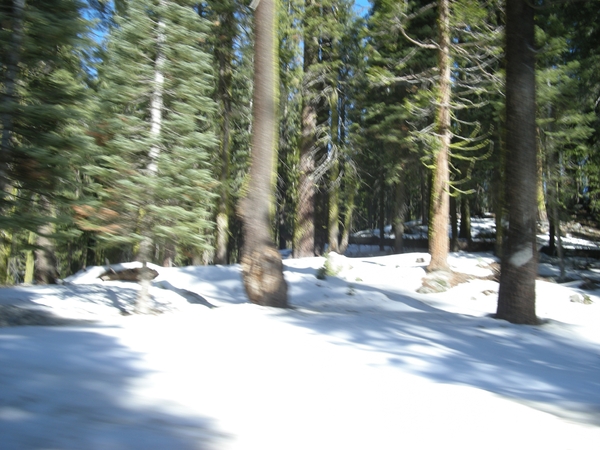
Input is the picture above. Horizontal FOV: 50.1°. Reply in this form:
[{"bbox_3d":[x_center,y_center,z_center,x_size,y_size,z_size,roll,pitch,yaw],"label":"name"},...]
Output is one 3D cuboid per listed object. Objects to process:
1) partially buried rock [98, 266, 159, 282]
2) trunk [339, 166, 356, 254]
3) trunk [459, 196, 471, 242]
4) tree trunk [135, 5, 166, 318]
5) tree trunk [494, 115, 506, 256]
[{"bbox_3d":[-3.878,1.119,14.500,1.360,0.380,0.650,1,-1,0],"label":"partially buried rock"},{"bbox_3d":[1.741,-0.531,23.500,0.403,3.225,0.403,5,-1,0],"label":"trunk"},{"bbox_3d":[7.182,-0.240,28.000,0.458,2.008,0.458,1,-1,0],"label":"trunk"},{"bbox_3d":[-2.634,-1.137,11.300,0.264,5.357,0.264,3,-1,0],"label":"tree trunk"},{"bbox_3d":[6.566,-1.195,21.000,0.328,4.584,0.328,1,-1,0],"label":"tree trunk"}]

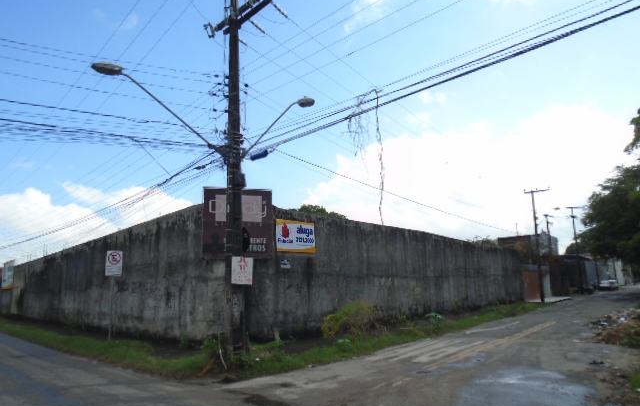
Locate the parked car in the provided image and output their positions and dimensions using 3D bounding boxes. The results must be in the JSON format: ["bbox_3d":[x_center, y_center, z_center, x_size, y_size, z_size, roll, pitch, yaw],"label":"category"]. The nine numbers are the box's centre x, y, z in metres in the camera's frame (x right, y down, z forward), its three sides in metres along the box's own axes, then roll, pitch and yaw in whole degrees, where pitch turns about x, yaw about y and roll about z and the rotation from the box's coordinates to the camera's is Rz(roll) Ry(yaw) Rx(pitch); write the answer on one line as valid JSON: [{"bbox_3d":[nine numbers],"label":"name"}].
[{"bbox_3d":[37.210,10.679,62.000,1.700,1.450,4.200,-9,-12,36],"label":"parked car"}]

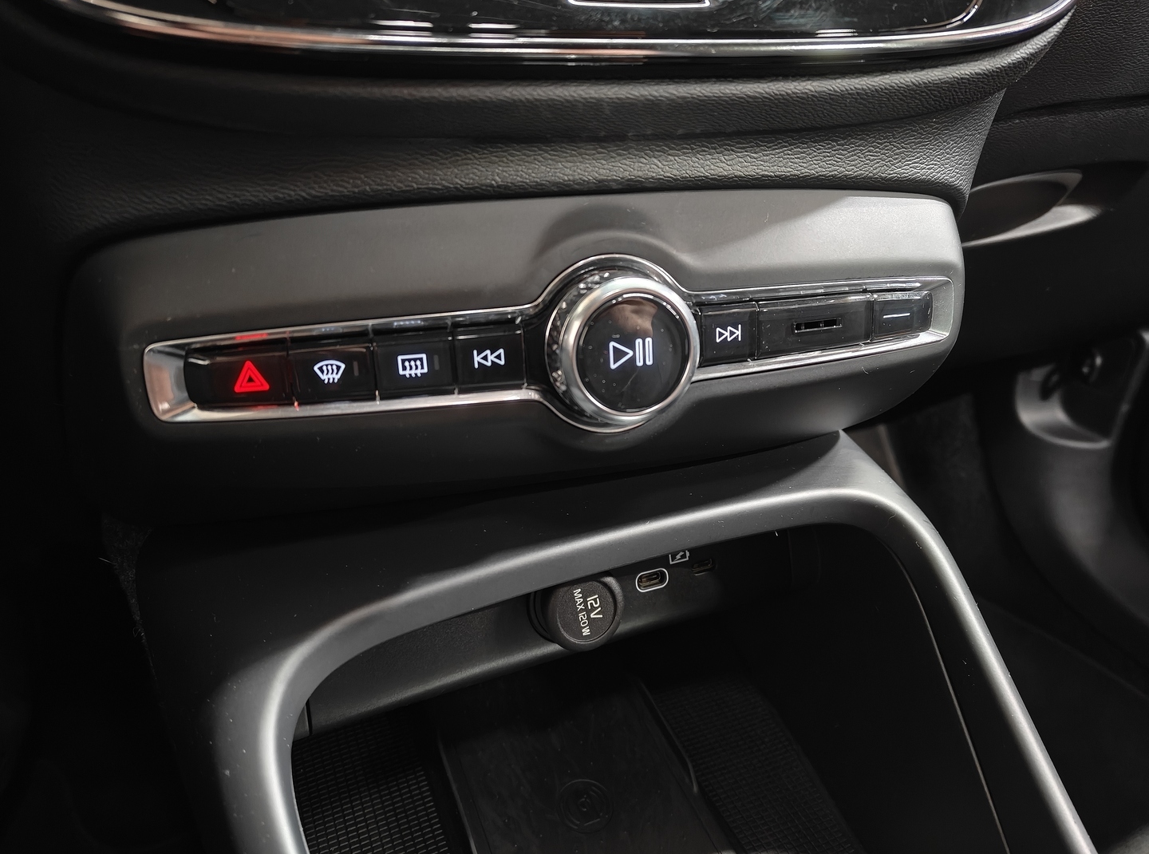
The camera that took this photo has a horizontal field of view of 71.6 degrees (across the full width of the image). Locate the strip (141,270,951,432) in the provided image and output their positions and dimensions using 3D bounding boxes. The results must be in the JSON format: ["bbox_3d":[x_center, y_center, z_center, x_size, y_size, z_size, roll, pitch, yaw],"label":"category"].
[{"bbox_3d":[0.010,-0.024,0.228,0.240,0.048,0.022,-7,16,-15],"label":"strip"}]

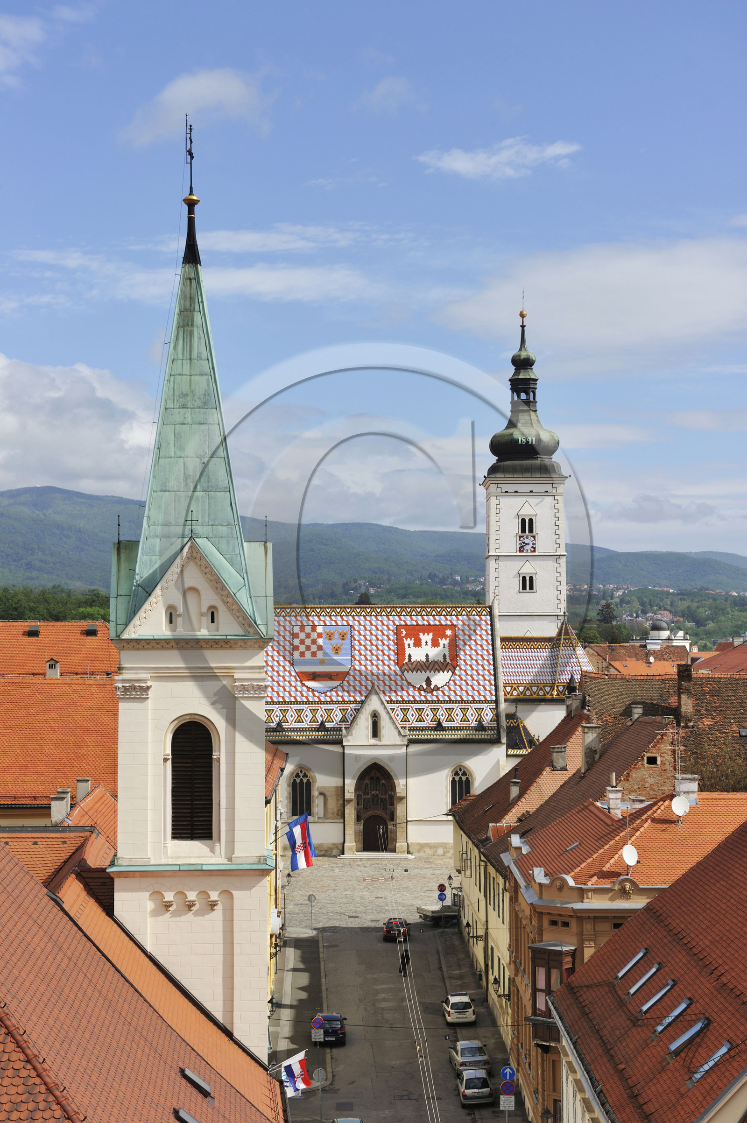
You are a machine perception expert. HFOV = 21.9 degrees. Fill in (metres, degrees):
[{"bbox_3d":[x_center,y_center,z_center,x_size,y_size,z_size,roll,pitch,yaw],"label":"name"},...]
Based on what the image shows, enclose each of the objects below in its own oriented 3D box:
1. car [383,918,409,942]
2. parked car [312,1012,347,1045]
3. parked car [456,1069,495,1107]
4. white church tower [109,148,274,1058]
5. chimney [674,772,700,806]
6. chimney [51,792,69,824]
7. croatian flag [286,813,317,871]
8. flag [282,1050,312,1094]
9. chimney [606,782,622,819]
[{"bbox_3d":[1.656,26.529,139.816,1.750,1.470,4.350,0,-1,3],"label":"car"},{"bbox_3d":[-2.404,25.884,107.316,1.790,1.480,4.200,0,-1,-2],"label":"parked car"},{"bbox_3d":[5.026,25.663,94.816,1.670,1.430,3.800,0,-1,-1],"label":"parked car"},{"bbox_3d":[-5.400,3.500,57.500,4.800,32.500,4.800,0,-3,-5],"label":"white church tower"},{"bbox_3d":[15.130,11.002,93.400,1.200,1.600,0.750,0,-2,0],"label":"chimney"},{"bbox_3d":[-15.535,12.247,95.500,0.800,1.650,0.720,0,-2,0],"label":"chimney"},{"bbox_3d":[-4.379,16.930,116.000,1.720,3.200,0.500,0,-2,0],"label":"croatian flag"},{"bbox_3d":[-2.914,19.733,74.500,1.120,1.500,0.400,0,-2,0],"label":"flag"},{"bbox_3d":[12.291,12.140,98.500,0.800,1.950,0.720,0,-2,0],"label":"chimney"}]

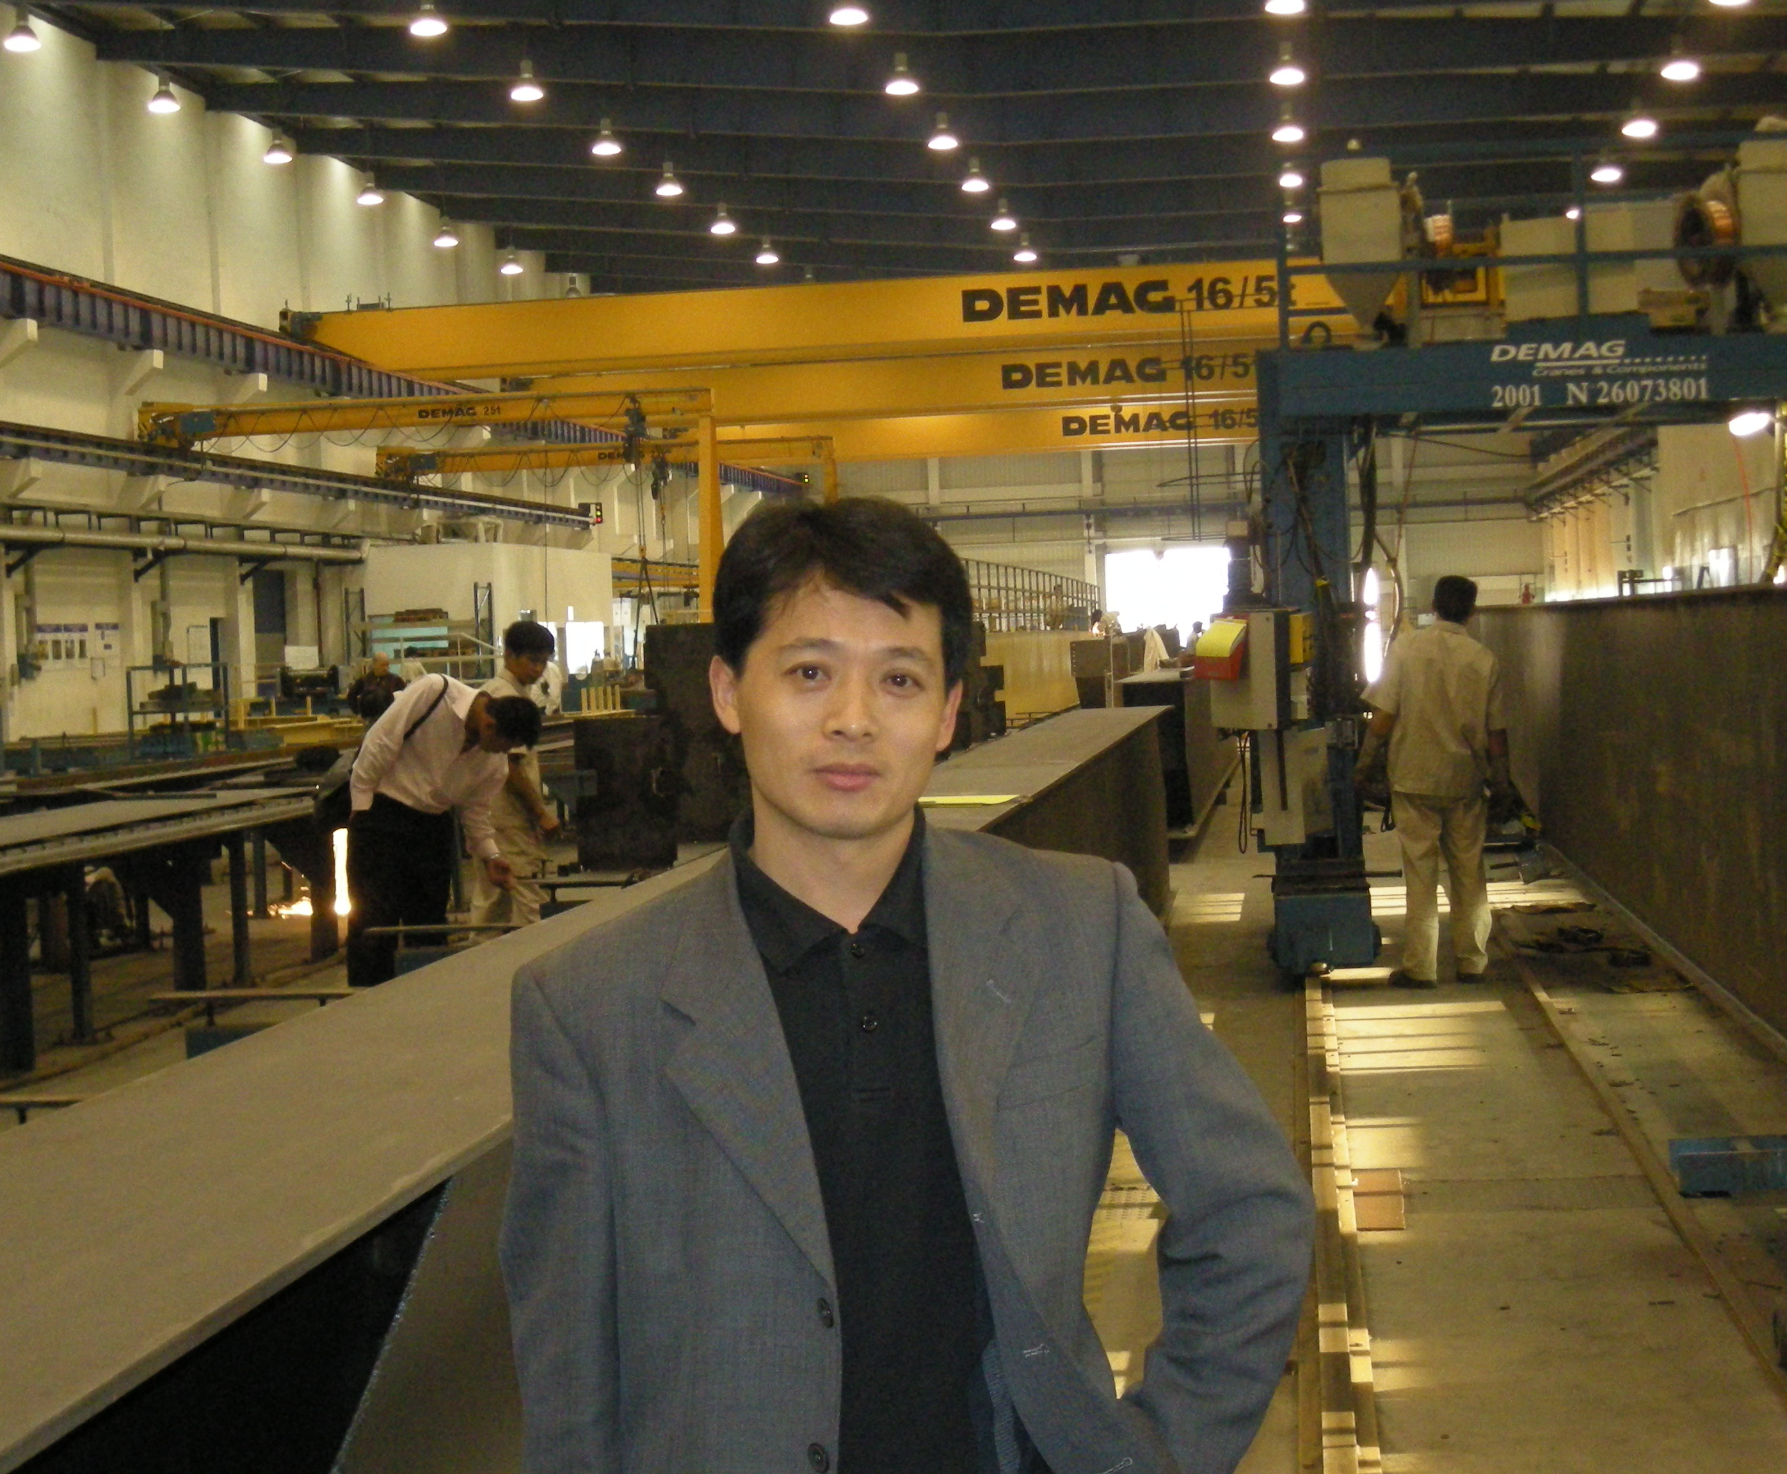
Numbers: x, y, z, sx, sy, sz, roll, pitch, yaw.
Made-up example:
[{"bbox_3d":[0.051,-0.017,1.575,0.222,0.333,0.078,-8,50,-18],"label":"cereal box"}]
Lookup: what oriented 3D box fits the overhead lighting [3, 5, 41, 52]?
[{"bbox_3d":[-12.055,-9.807,47.855,0.500,0.620,0.500,-2,2,7],"label":"overhead lighting"}]

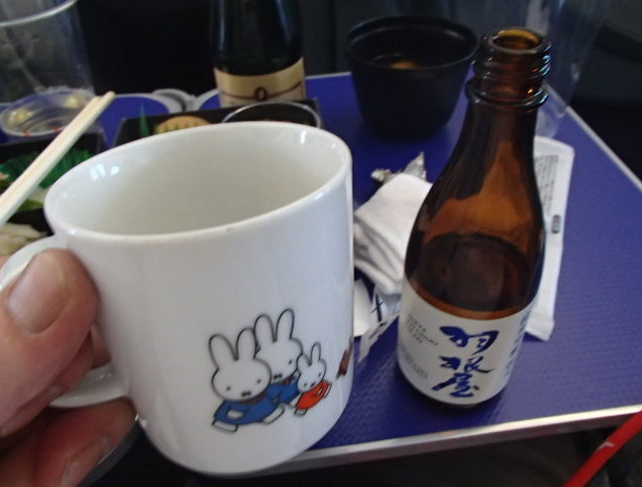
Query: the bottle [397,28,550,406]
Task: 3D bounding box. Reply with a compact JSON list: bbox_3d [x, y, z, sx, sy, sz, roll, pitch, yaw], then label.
[{"bbox_3d":[0.060,0.001,0.201,0.054,0.157,0.054,2,43,7],"label":"bottle"}]

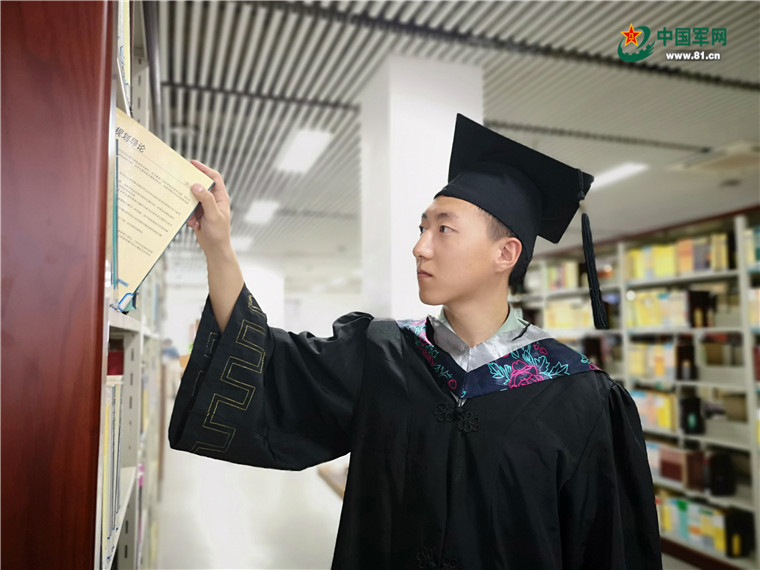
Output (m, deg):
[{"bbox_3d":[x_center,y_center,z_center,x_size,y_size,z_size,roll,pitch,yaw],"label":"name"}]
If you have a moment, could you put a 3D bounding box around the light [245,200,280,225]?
[{"bbox_3d":[-1.557,-0.974,7.754,0.300,0.080,1.200,2,-5,-19],"label":"light"}]

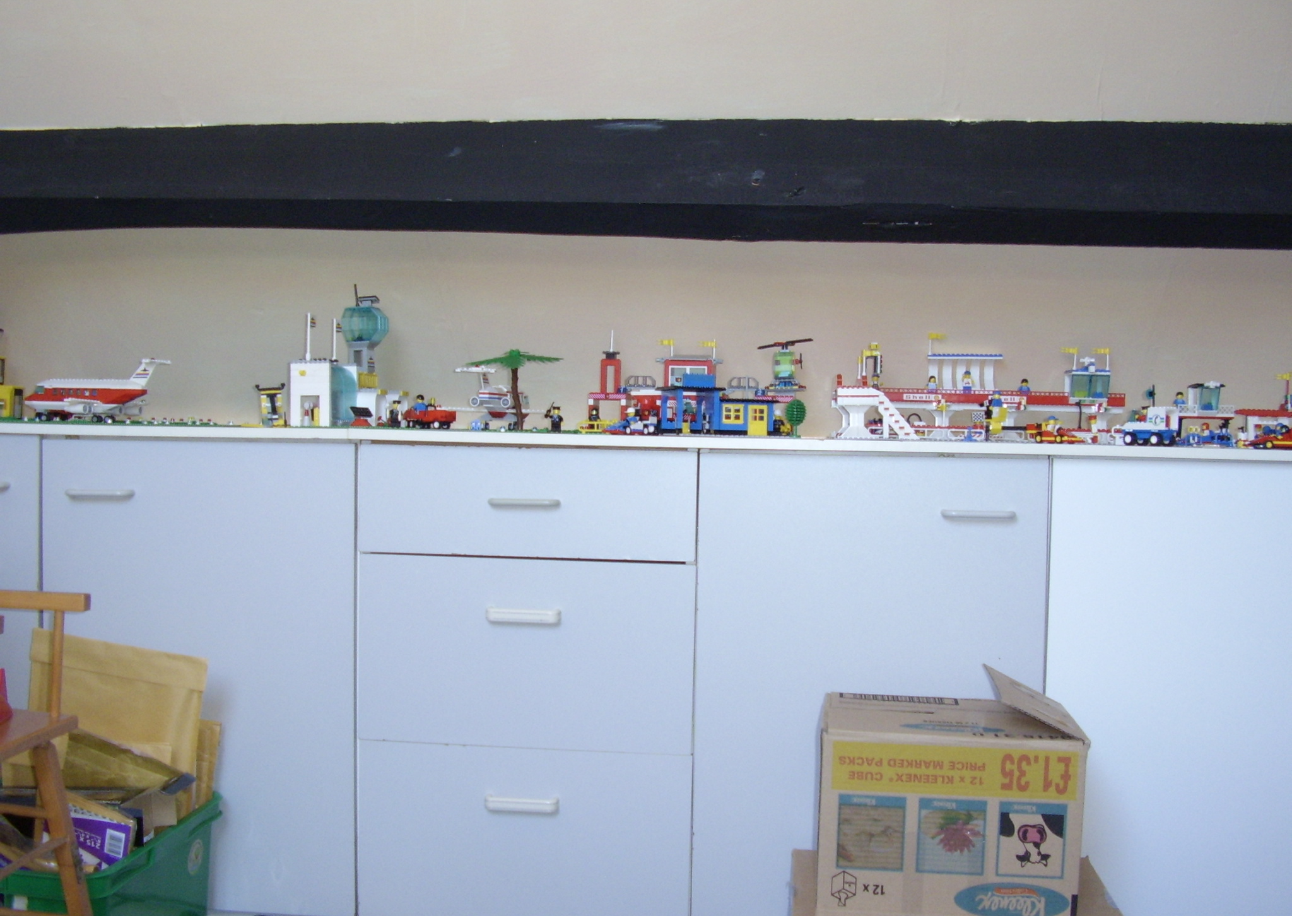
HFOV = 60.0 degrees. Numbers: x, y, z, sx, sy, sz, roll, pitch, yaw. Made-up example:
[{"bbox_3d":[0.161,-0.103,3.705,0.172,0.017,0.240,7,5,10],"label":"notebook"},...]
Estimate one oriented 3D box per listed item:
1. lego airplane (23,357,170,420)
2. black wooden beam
[{"bbox_3d":[-1.027,-0.125,2.080,0.275,0.122,0.185,1,2,5],"label":"lego airplane"},{"bbox_3d":[0.001,-0.510,2.060,2.550,0.160,0.240,1,2,5],"label":"black wooden beam"}]

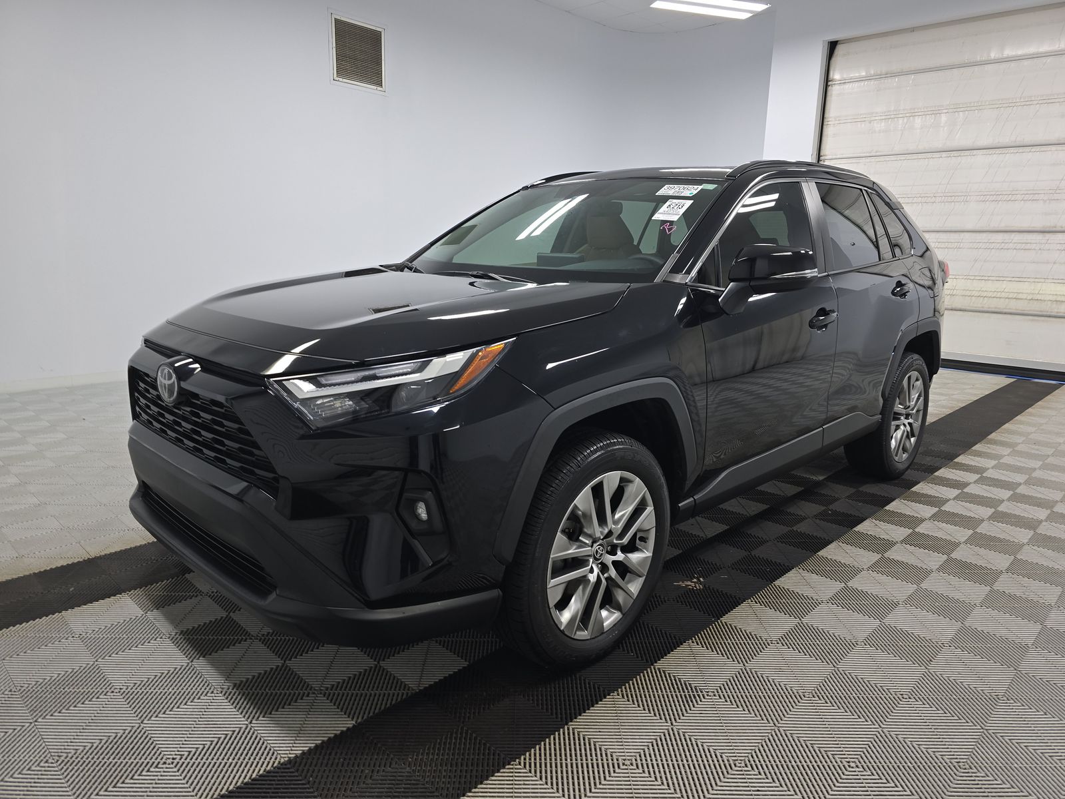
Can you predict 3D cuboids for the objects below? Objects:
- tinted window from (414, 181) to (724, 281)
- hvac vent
[{"bbox_3d":[0.099,-0.722,3.014,1.420,0.140,0.860,13,50,44],"label":"tinted window"},{"bbox_3d":[-1.800,-3.602,7.383,0.050,0.620,0.625,13,17,43],"label":"hvac vent"}]

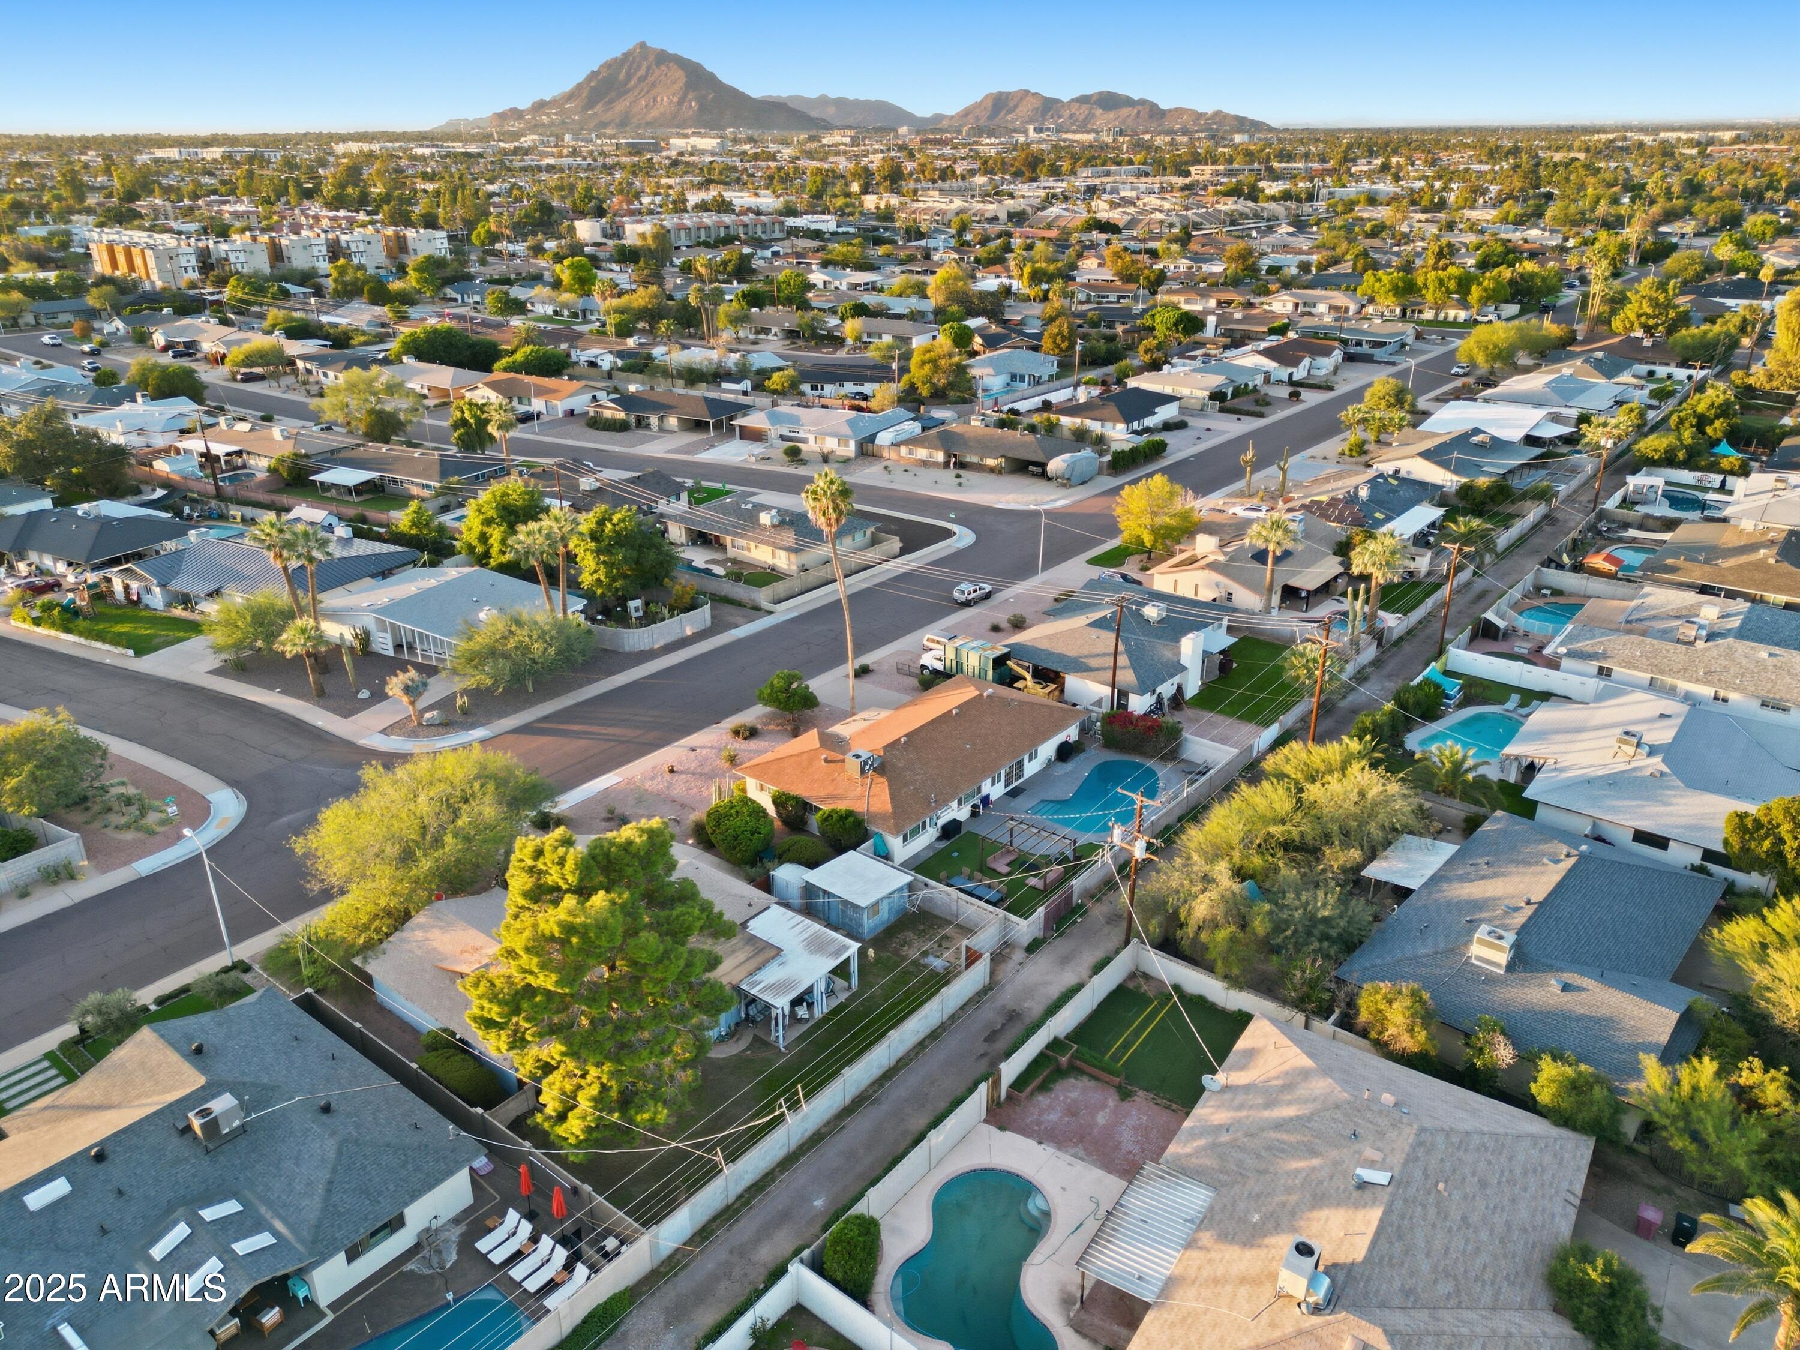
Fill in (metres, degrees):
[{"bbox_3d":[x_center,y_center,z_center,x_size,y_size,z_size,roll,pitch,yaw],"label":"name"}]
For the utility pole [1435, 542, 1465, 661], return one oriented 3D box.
[{"bbox_3d":[45.283,-5.981,102.685,2.300,10.100,0.400,18,30,36],"label":"utility pole"}]

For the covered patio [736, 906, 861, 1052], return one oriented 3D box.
[{"bbox_3d":[-6.118,15.094,63.161,5.875,2.600,6.182,16,29,33],"label":"covered patio"}]

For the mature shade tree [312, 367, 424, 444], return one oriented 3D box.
[{"bbox_3d":[-71.700,-36.678,168.561,14.000,9.600,14.000,0,24,0],"label":"mature shade tree"}]

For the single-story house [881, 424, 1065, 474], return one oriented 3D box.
[{"bbox_3d":[11.659,-28.023,154.065,21.500,4.600,11.500,13,27,28],"label":"single-story house"}]

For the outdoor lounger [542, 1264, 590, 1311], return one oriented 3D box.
[{"bbox_3d":[-12.496,23.158,46.957,0.660,0.930,1.750,18,30,35],"label":"outdoor lounger"}]

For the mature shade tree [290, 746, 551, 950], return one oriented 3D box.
[{"bbox_3d":[-24.350,8.952,64.212,12.400,9.300,12.400,0,24,0],"label":"mature shade tree"}]

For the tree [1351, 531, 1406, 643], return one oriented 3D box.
[{"bbox_3d":[40.661,-7.674,106.805,4.800,9.930,4.800,0,24,0],"label":"tree"}]

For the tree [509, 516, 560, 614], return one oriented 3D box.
[{"bbox_3d":[-30.416,-7.686,105.712,4.333,11.620,4.333,-7,25,-15],"label":"tree"}]

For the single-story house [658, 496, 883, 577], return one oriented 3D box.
[{"bbox_3d":[-13.567,-15.646,131.335,19.637,4.100,12.717,18,29,35],"label":"single-story house"}]

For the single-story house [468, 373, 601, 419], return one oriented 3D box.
[{"bbox_3d":[-60.336,-46.084,203.482,21.732,4.400,13.237,13,27,28],"label":"single-story house"}]

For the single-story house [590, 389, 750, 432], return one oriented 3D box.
[{"bbox_3d":[-34.353,-40.179,189.122,22.079,4.200,12.015,12,27,27],"label":"single-story house"}]

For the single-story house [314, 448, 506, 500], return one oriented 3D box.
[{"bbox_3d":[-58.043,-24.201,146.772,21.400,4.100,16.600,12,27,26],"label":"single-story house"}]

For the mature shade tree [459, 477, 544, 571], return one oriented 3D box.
[{"bbox_3d":[-40.158,-14.753,124.140,8.600,9.720,8.400,0,24,0],"label":"mature shade tree"}]

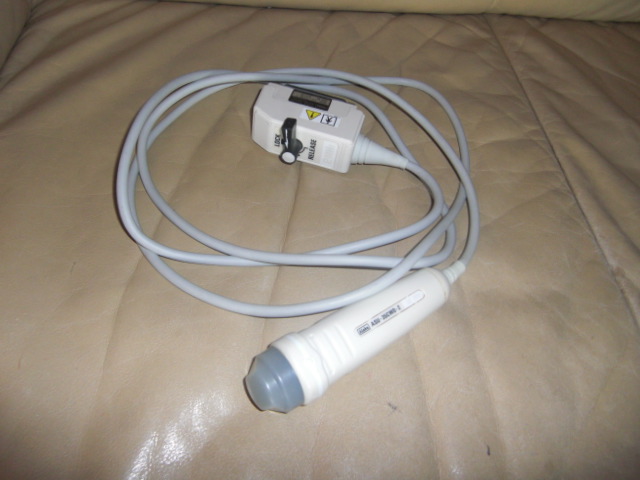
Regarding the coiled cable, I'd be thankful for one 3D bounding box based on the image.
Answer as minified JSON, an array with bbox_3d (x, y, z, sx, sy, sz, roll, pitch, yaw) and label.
[{"bbox_3d":[-0.018,-0.072,0.433,0.300,0.033,0.318,4,47,0],"label":"coiled cable"}]

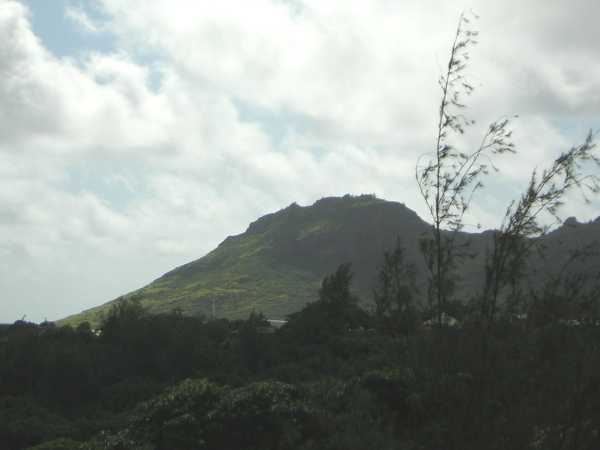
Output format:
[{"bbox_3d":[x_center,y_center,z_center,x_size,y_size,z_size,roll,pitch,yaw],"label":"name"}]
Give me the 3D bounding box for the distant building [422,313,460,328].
[{"bbox_3d":[29.829,20.132,380.000,8.200,3.600,7.000,0,-3,0],"label":"distant building"}]

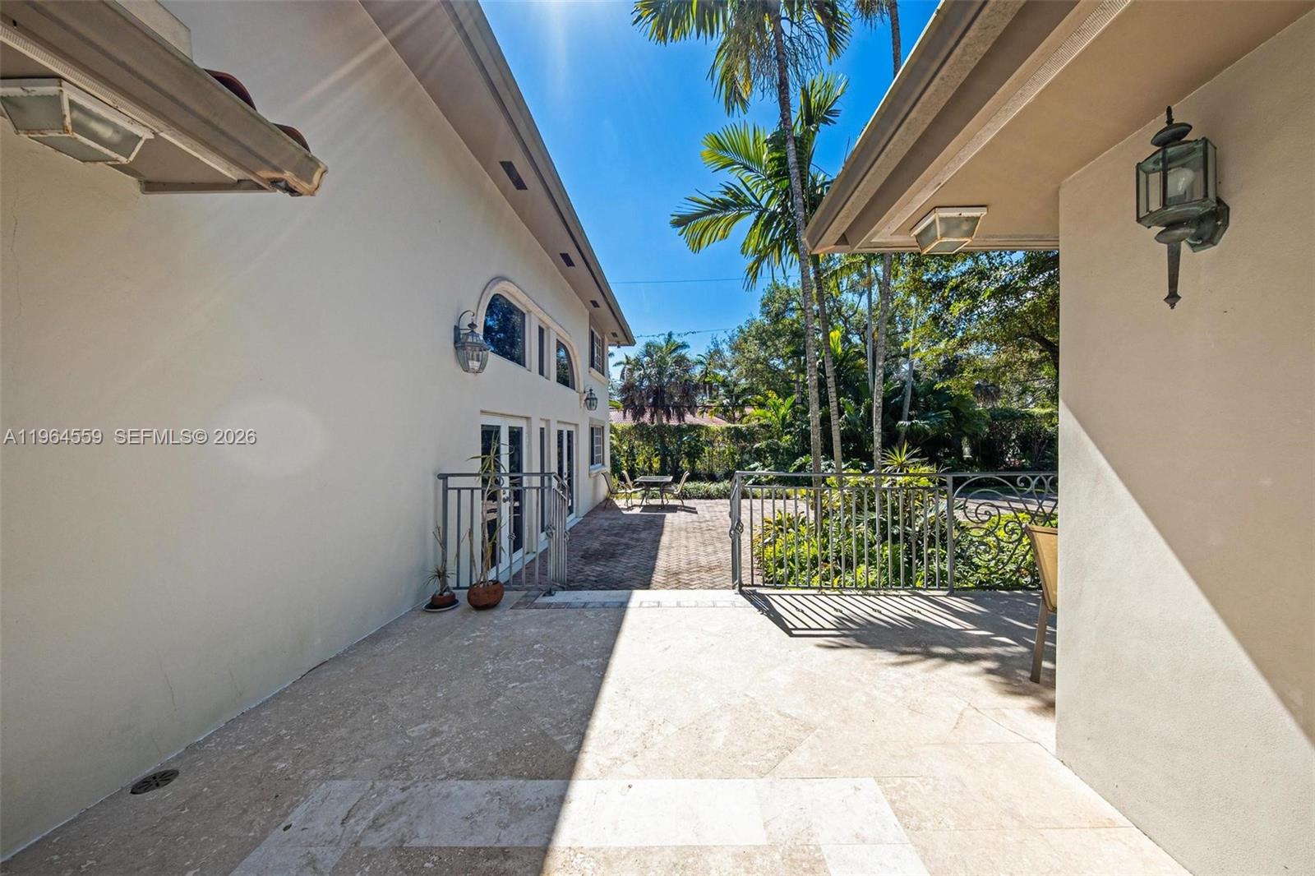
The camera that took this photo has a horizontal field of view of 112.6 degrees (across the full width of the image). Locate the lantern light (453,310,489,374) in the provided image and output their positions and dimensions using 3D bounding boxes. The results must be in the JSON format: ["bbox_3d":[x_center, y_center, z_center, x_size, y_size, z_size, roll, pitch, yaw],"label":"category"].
[{"bbox_3d":[-1.860,-0.960,4.360,0.330,0.610,0.270,0,0,3],"label":"lantern light"}]

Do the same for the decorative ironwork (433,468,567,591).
[{"bbox_3d":[-1.470,0.910,4.270,1.100,1.190,0.580,0,0,0],"label":"decorative ironwork"}]

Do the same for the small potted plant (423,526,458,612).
[{"bbox_3d":[-1.855,1.080,3.750,0.290,0.670,0.290,0,0,0],"label":"small potted plant"}]

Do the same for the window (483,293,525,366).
[{"bbox_3d":[-1.980,-1.470,5.800,0.120,0.870,1.520,0,0,3],"label":"window"}]

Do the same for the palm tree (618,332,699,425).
[{"bbox_3d":[0.080,-1.950,24.000,4.400,7.500,4.400,0,0,0],"label":"palm tree"}]

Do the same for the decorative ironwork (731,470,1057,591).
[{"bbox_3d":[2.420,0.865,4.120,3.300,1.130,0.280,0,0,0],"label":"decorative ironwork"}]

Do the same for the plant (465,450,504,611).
[{"bbox_3d":[-1.460,0.735,3.740,0.350,1.370,0.350,0,0,0],"label":"plant"}]

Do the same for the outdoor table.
[{"bbox_3d":[-0.050,1.510,12.350,0.970,0.720,1.380,0,0,3],"label":"outdoor table"}]

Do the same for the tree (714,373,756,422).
[{"bbox_3d":[4.250,-0.800,24.000,2.400,5.300,2.400,0,0,0],"label":"tree"}]

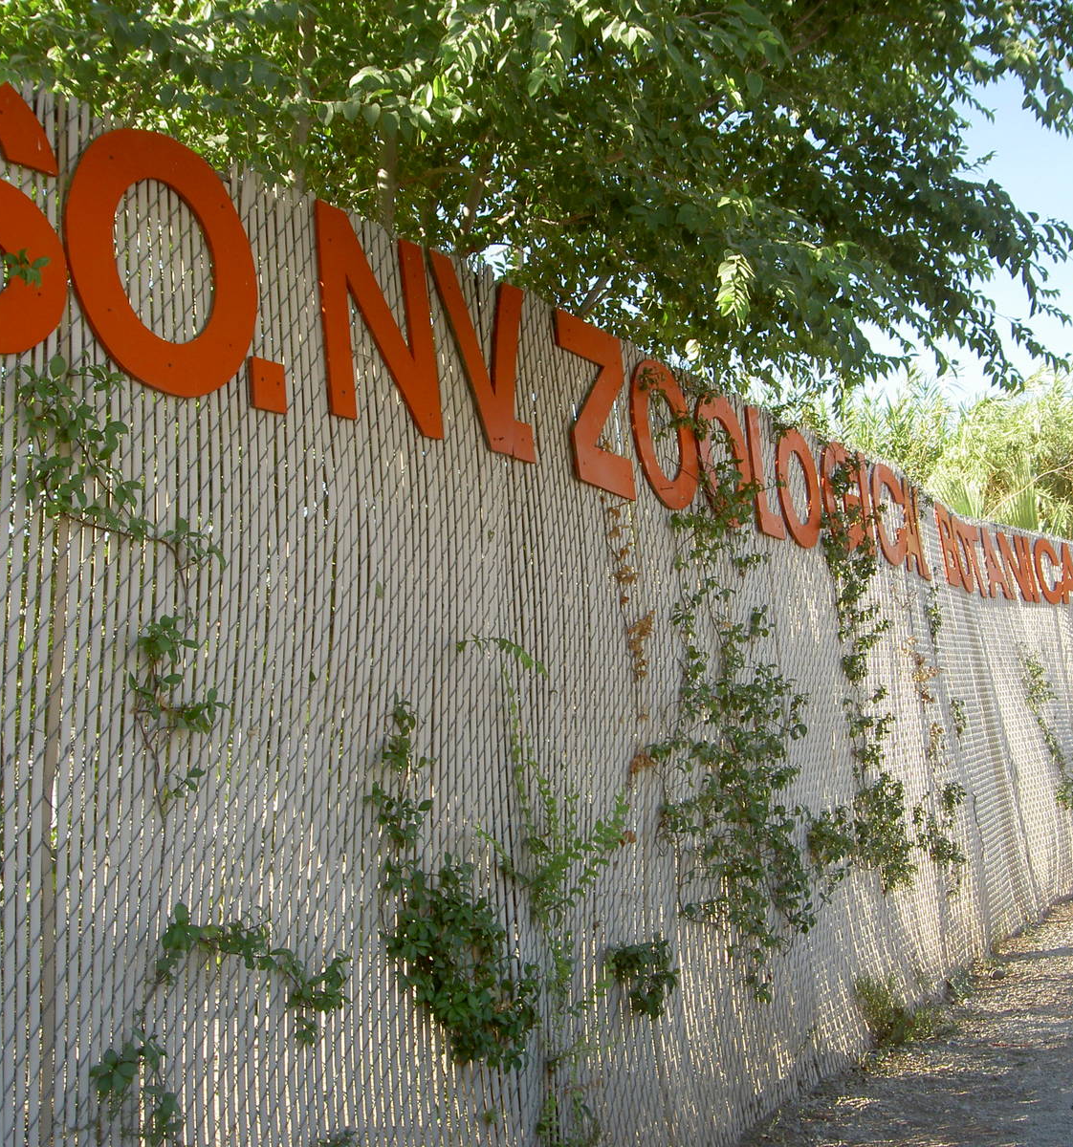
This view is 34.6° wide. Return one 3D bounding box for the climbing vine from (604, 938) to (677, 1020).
[{"bbox_3d":[0.307,1.160,4.918,0.130,0.235,0.360,-3,-7,26],"label":"climbing vine"}]

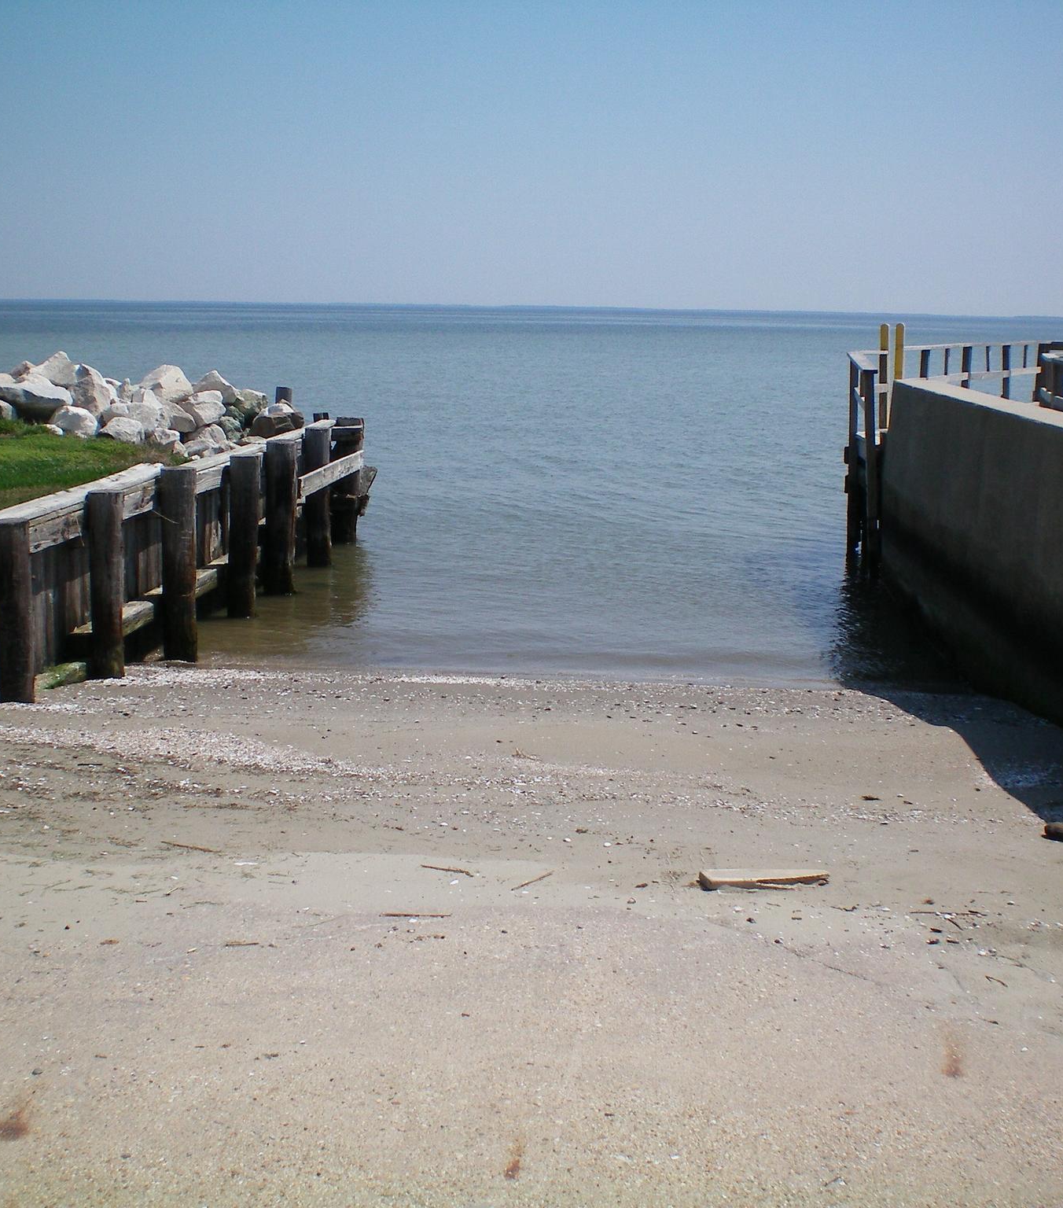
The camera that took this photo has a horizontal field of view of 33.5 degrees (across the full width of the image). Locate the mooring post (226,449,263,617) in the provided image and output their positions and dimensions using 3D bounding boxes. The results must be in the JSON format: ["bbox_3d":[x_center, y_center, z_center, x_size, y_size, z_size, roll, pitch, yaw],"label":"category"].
[{"bbox_3d":[-2.934,-0.699,17.916,0.310,1.663,0.310,1,9,0],"label":"mooring post"}]

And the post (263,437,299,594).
[{"bbox_3d":[-2.790,-0.977,19.515,0.320,1.688,0.320,1,9,0],"label":"post"}]

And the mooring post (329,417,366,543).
[{"bbox_3d":[-2.480,-1.651,23.630,0.360,1.669,0.360,1,9,0],"label":"mooring post"}]

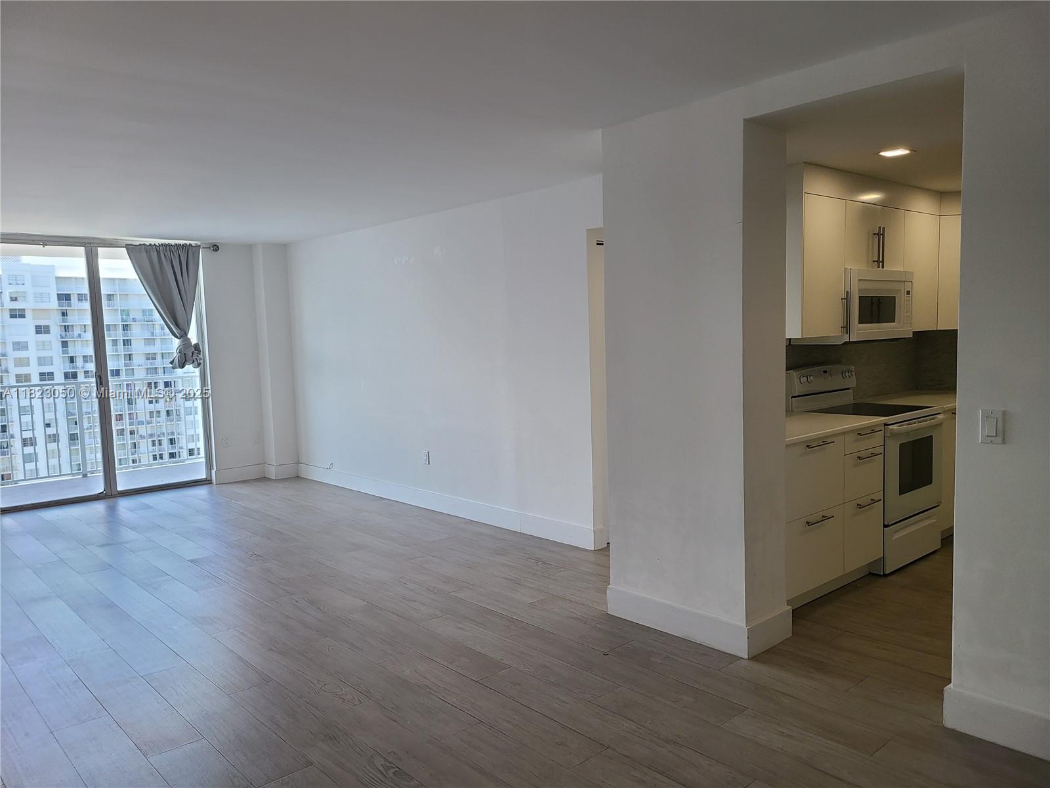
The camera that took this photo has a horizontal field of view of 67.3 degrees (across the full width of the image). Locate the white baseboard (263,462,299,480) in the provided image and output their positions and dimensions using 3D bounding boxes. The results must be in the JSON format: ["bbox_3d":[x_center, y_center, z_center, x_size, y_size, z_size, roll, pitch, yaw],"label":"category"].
[{"bbox_3d":[-2.586,0.812,8.365,0.265,0.136,0.228,-5,6,-42],"label":"white baseboard"}]

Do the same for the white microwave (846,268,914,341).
[{"bbox_3d":[2.007,-0.543,4.864,0.780,0.413,0.428,-6,6,-41],"label":"white microwave"}]

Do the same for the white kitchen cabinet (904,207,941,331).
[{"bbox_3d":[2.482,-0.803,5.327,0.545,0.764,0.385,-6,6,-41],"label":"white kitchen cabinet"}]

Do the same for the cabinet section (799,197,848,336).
[{"bbox_3d":[1.552,-0.711,4.510,0.470,0.773,0.349,-6,6,-41],"label":"cabinet section"}]

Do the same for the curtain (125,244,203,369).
[{"bbox_3d":[-3.415,-0.830,7.558,0.693,1.189,0.120,-5,6,-42],"label":"curtain"}]

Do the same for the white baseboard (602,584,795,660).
[{"bbox_3d":[0.833,1.048,3.843,0.369,0.143,0.817,-6,6,-41],"label":"white baseboard"}]

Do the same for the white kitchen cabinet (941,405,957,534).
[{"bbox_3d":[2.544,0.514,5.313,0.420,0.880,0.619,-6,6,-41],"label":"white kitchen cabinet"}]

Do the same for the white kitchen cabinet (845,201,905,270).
[{"bbox_3d":[1.987,-0.947,4.882,0.762,0.379,0.385,-6,6,-41],"label":"white kitchen cabinet"}]

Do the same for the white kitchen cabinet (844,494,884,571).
[{"bbox_3d":[1.657,0.734,4.516,0.449,0.381,0.580,-6,6,-41],"label":"white kitchen cabinet"}]

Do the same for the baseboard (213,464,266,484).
[{"bbox_3d":[-2.957,0.834,8.185,0.538,0.136,0.024,-5,6,-42],"label":"baseboard"}]

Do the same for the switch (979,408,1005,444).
[{"bbox_3d":[1.568,0.110,2.644,0.014,0.116,0.071,-6,6,-41],"label":"switch"}]

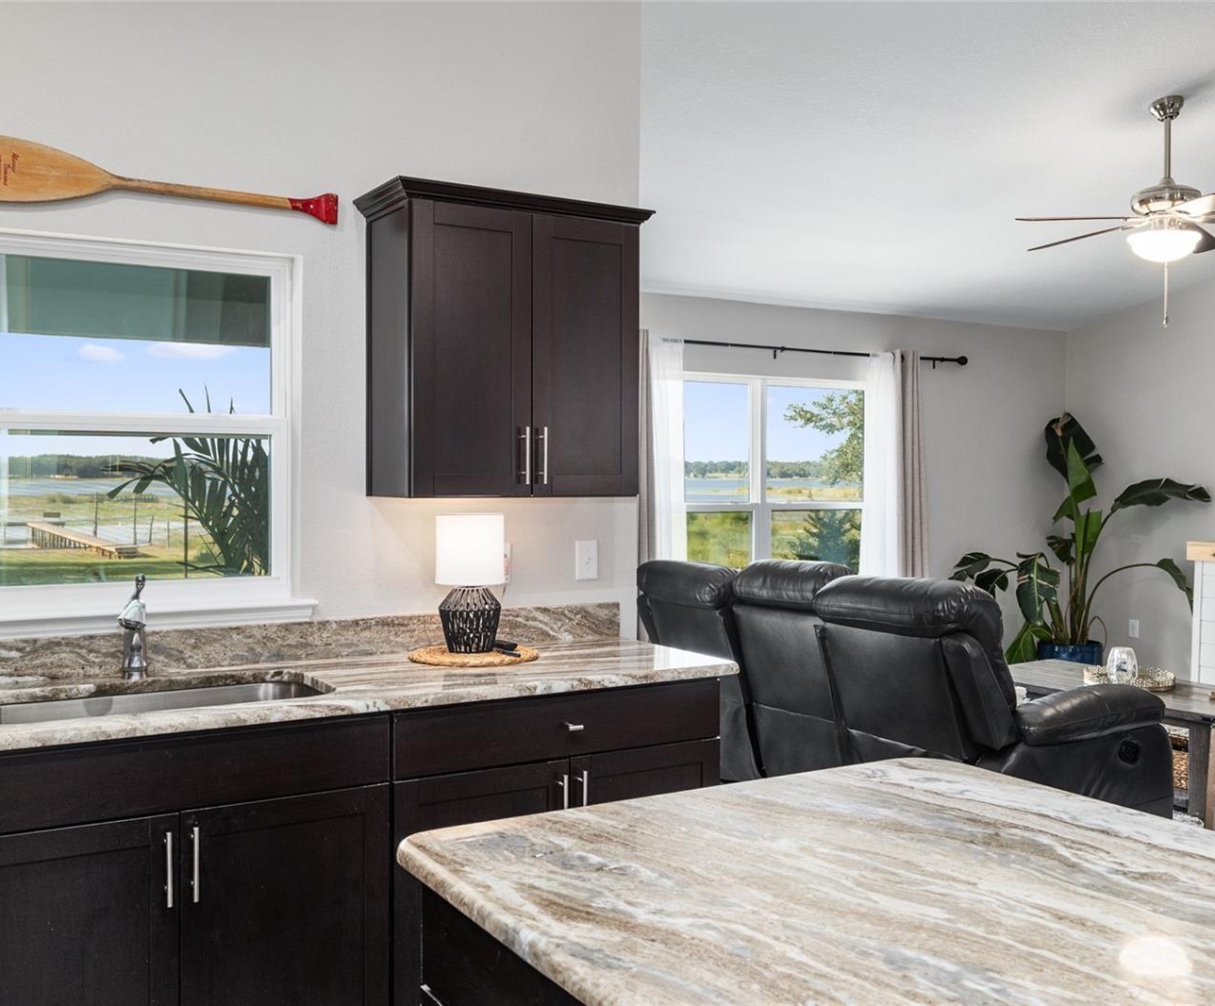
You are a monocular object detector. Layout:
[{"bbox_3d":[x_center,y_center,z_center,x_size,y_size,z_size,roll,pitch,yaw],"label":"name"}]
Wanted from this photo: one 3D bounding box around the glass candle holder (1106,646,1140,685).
[{"bbox_3d":[2.317,0.737,5.281,0.132,0.170,0.132,-1,2,-31],"label":"glass candle holder"}]

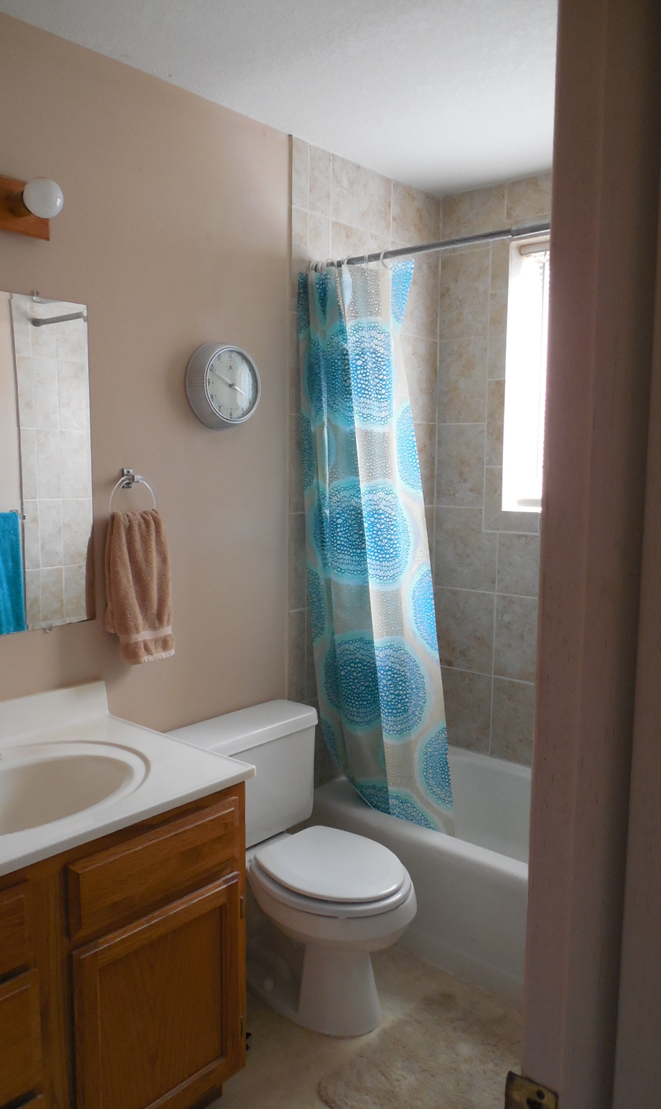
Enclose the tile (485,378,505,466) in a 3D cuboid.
[{"bbox_3d":[0.592,-0.470,2.868,0.067,0.304,0.010,7,9,42],"label":"tile"}]

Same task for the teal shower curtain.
[{"bbox_3d":[0.144,0.024,2.411,0.522,1.759,0.125,7,9,42],"label":"teal shower curtain"}]

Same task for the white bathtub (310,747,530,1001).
[{"bbox_3d":[0.705,0.993,2.416,1.524,0.353,0.755,7,9,42],"label":"white bathtub"}]

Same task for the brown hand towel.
[{"bbox_3d":[-0.496,0.078,2.086,0.080,0.400,0.182,6,9,42],"label":"brown hand towel"}]

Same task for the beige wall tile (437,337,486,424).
[{"bbox_3d":[0.490,-0.642,2.980,0.212,0.308,0.010,6,9,42],"label":"beige wall tile"}]

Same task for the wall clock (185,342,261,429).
[{"bbox_3d":[-0.285,-0.468,2.221,0.070,0.242,0.242,7,9,42],"label":"wall clock"}]

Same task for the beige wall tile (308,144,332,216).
[{"bbox_3d":[-0.035,-1.148,2.471,0.010,0.198,0.098,7,9,42],"label":"beige wall tile"}]

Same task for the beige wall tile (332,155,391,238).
[{"bbox_3d":[0.102,-1.164,2.621,0.010,0.198,0.304,7,9,42],"label":"beige wall tile"}]

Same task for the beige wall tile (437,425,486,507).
[{"bbox_3d":[0.485,-0.329,2.982,0.214,0.304,0.010,7,9,42],"label":"beige wall tile"}]

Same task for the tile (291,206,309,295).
[{"bbox_3d":[-0.097,-0.903,2.477,0.010,0.308,0.071,6,9,42],"label":"tile"}]

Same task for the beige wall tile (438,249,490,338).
[{"bbox_3d":[0.490,-0.939,2.910,0.214,0.304,0.010,7,9,42],"label":"beige wall tile"}]

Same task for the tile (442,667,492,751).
[{"bbox_3d":[0.500,0.588,3.068,0.276,0.304,0.010,7,9,42],"label":"tile"}]

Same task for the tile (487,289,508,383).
[{"bbox_3d":[0.595,-0.774,2.832,0.067,0.304,0.010,7,9,42],"label":"tile"}]

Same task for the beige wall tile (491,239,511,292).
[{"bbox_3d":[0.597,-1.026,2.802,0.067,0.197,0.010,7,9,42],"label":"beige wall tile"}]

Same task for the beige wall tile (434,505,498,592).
[{"bbox_3d":[0.510,-0.021,3.028,0.278,0.308,0.010,6,9,42],"label":"beige wall tile"}]

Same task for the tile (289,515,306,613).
[{"bbox_3d":[-0.104,0.024,2.582,0.010,0.308,0.071,6,9,42],"label":"tile"}]

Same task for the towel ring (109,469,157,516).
[{"bbox_3d":[-0.515,-0.138,2.067,0.056,0.162,0.141,6,9,42],"label":"towel ring"}]

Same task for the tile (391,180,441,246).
[{"bbox_3d":[0.310,-1.204,2.882,0.010,0.201,0.289,6,9,42],"label":"tile"}]

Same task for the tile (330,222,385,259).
[{"bbox_3d":[0.104,-0.925,2.692,0.010,0.308,0.307,6,9,42],"label":"tile"}]

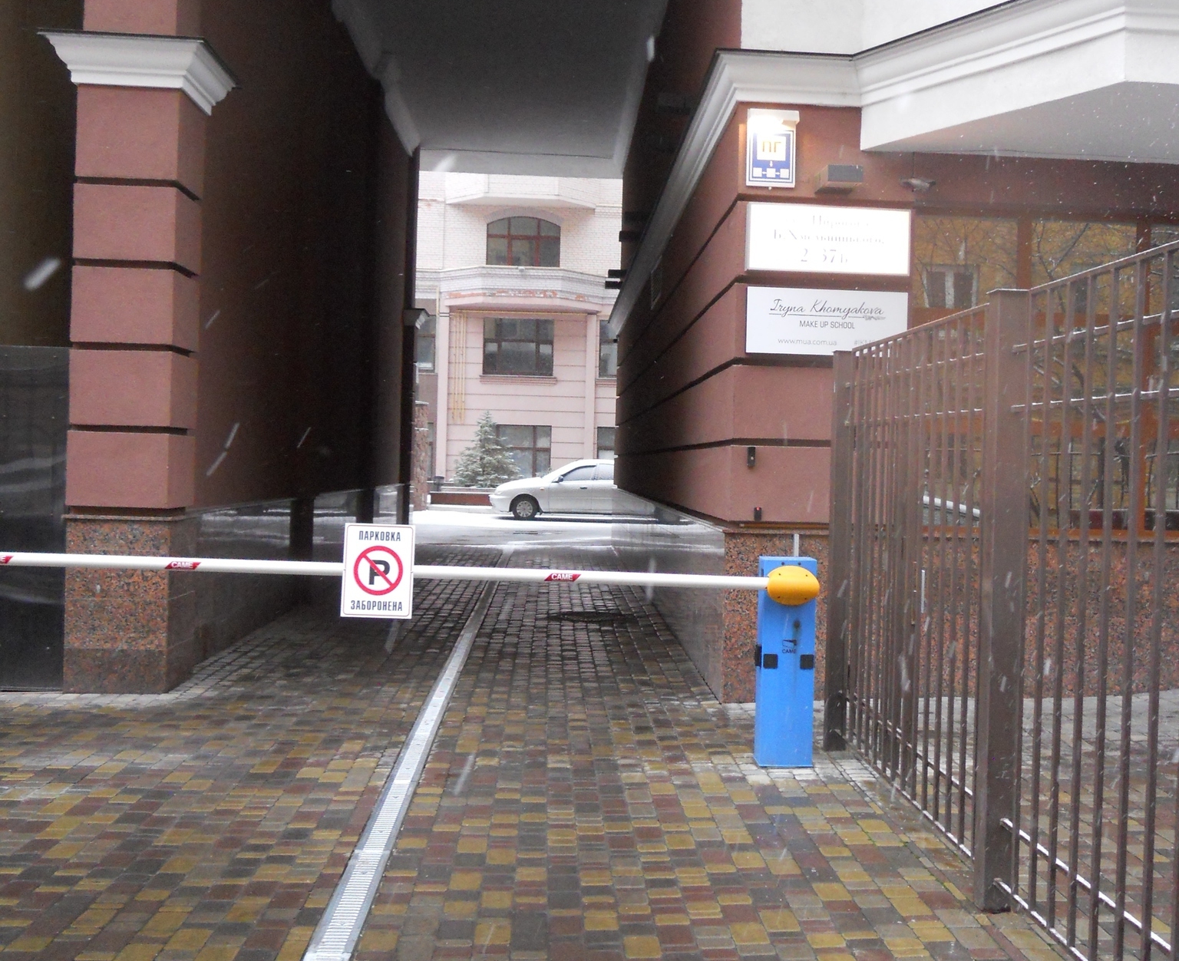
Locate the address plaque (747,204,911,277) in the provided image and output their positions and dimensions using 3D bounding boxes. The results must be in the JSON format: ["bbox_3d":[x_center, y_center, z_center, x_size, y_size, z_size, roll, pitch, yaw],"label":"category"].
[{"bbox_3d":[1.464,-1.470,7.819,0.990,0.405,0.120,2,1,-2],"label":"address plaque"}]

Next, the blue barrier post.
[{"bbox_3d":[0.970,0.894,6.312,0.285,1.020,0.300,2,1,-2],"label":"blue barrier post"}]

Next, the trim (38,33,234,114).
[{"bbox_3d":[-2.740,-2.475,7.795,0.957,0.260,0.810,2,1,-2],"label":"trim"}]

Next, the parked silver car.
[{"bbox_3d":[-0.254,0.217,30.510,4.240,1.440,1.680,2,1,-2],"label":"parked silver car"}]

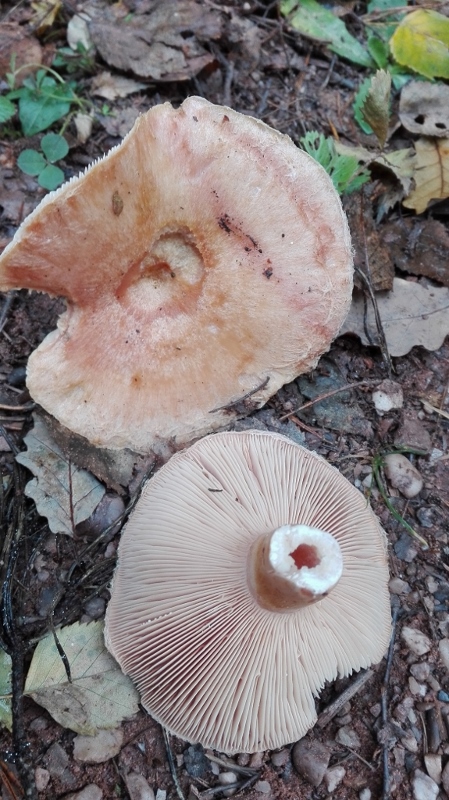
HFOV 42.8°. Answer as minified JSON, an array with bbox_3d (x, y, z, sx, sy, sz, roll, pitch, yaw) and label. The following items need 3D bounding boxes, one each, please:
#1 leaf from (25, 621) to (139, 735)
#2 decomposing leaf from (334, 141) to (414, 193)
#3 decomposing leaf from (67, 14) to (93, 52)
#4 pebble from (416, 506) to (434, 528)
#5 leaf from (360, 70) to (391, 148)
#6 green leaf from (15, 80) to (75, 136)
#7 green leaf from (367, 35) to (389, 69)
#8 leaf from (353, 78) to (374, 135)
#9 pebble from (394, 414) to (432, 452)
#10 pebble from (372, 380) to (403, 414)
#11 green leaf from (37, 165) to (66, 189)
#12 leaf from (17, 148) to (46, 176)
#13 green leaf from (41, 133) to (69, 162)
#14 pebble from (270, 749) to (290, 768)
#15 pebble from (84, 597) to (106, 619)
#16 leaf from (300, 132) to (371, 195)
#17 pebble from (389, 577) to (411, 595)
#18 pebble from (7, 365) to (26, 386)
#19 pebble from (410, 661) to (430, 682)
[{"bbox_3d":[-0.065,0.131,0.269,0.057,0.009,0.043,-11,65,-5],"label":"leaf"},{"bbox_3d":[0.086,-0.134,0.327,0.044,0.016,0.036,7,68,3],"label":"decomposing leaf"},{"bbox_3d":[-0.118,-0.299,0.467,0.019,0.008,0.041,-2,65,-1],"label":"decomposing leaf"},{"bbox_3d":[0.100,0.059,0.284,0.009,0.006,0.010,-33,72,-12],"label":"pebble"},{"bbox_3d":[0.081,-0.157,0.309,0.016,0.016,0.045,10,72,3],"label":"leaf"},{"bbox_3d":[-0.118,-0.185,0.367,0.032,0.010,0.047,12,68,5],"label":"green leaf"},{"bbox_3d":[0.120,-0.272,0.447,0.012,0.008,0.030,-6,65,-3],"label":"green leaf"},{"bbox_3d":[0.106,-0.217,0.425,0.021,0.009,0.052,4,65,2],"label":"leaf"},{"bbox_3d":[0.090,0.016,0.273,0.016,0.010,0.018,4,68,2],"label":"pebble"},{"bbox_3d":[0.080,-0.001,0.281,0.014,0.010,0.018,13,68,5],"label":"pebble"},{"bbox_3d":[-0.117,-0.152,0.391,0.016,0.003,0.020,-25,68,-11],"label":"green leaf"},{"bbox_3d":[-0.118,-0.146,0.351,0.018,0.003,0.020,7,68,3],"label":"leaf"},{"bbox_3d":[-0.106,-0.157,0.355,0.018,0.003,0.021,16,69,6],"label":"green leaf"},{"bbox_3d":[0.025,0.162,0.258,0.009,0.006,0.006,-19,66,-9],"label":"pebble"},{"bbox_3d":[-0.061,0.097,0.269,0.010,0.006,0.009,-5,68,-2],"label":"pebble"},{"bbox_3d":[0.061,-0.136,0.327,0.043,0.012,0.034,37,72,14],"label":"leaf"},{"bbox_3d":[0.076,0.081,0.249,0.010,0.006,0.007,0,68,0],"label":"pebble"},{"bbox_3d":[-0.123,-0.015,0.340,0.013,0.007,0.013,-23,67,-10],"label":"pebble"},{"bbox_3d":[0.089,0.123,0.259,0.009,0.005,0.007,5,68,2],"label":"pebble"}]

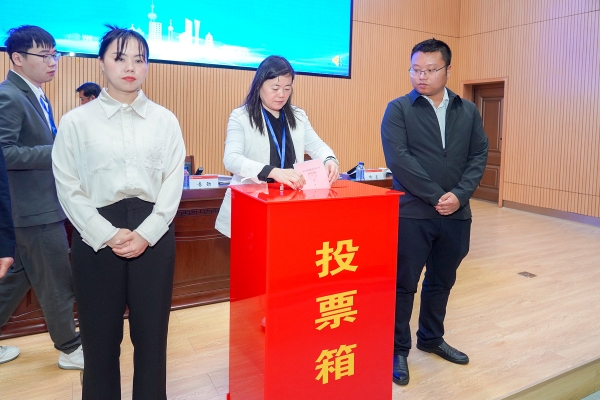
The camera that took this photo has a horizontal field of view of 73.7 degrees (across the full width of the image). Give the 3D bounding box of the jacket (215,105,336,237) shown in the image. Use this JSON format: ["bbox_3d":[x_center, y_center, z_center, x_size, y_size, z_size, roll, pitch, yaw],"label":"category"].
[{"bbox_3d":[-0.145,-0.150,2.050,0.550,0.690,0.400,-1,7,-22],"label":"jacket"}]

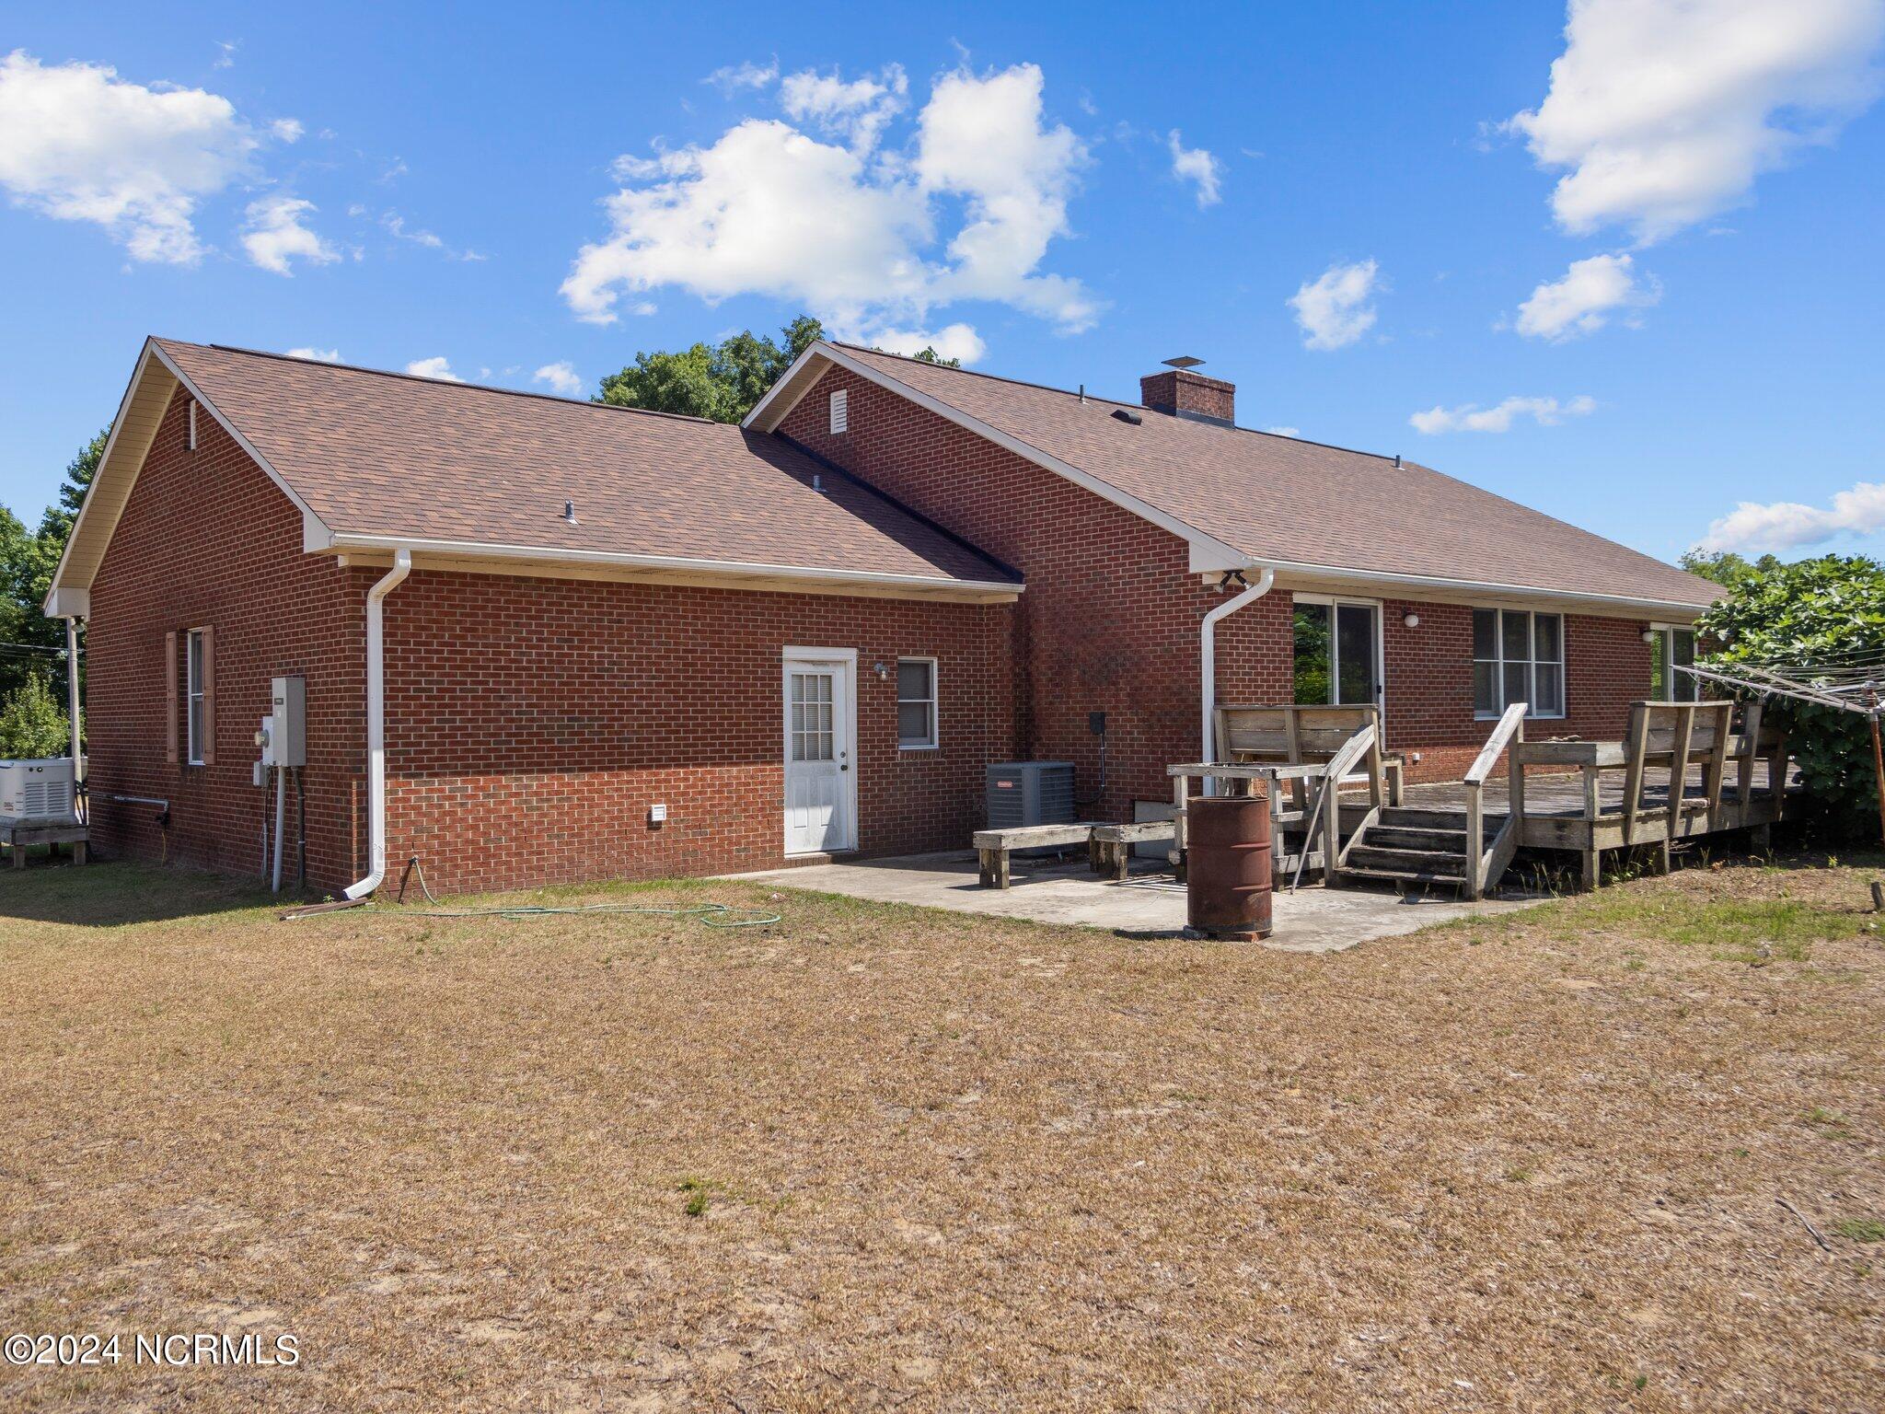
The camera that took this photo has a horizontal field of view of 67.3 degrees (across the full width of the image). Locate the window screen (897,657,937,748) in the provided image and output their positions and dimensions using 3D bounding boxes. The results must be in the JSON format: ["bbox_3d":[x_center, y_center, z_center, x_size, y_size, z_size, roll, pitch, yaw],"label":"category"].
[{"bbox_3d":[-0.288,-0.030,16.009,0.600,1.050,0.080,-1,0,-42],"label":"window screen"}]

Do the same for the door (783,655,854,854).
[{"bbox_3d":[-1.298,0.509,15.088,0.960,2.120,0.120,-1,0,-42],"label":"door"}]

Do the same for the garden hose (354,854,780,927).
[{"bbox_3d":[-2.962,1.462,11.467,3.615,0.410,1.010,-1,0,18],"label":"garden hose"}]

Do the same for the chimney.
[{"bbox_3d":[4.238,-5.348,24.369,1.600,1.120,0.780,-1,0,-42],"label":"chimney"}]

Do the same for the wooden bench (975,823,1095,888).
[{"bbox_3d":[0.882,1.386,13.297,1.300,0.500,0.420,-1,0,-42],"label":"wooden bench"}]

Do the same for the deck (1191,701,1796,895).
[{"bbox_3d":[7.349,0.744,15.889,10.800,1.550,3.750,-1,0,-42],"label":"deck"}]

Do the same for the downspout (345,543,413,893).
[{"bbox_3d":[-4.623,0.148,11.590,0.360,2.860,0.660,-1,0,-42],"label":"downspout"}]

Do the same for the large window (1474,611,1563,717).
[{"bbox_3d":[7.624,-0.540,18.704,2.600,1.430,0.110,-1,0,-42],"label":"large window"}]

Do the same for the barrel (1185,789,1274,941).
[{"bbox_3d":[2.000,1.096,9.850,0.590,0.900,0.590,-1,0,0],"label":"barrel"}]

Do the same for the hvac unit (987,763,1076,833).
[{"bbox_3d":[0.931,1.071,15.045,0.740,0.950,0.740,-1,0,-42],"label":"hvac unit"}]

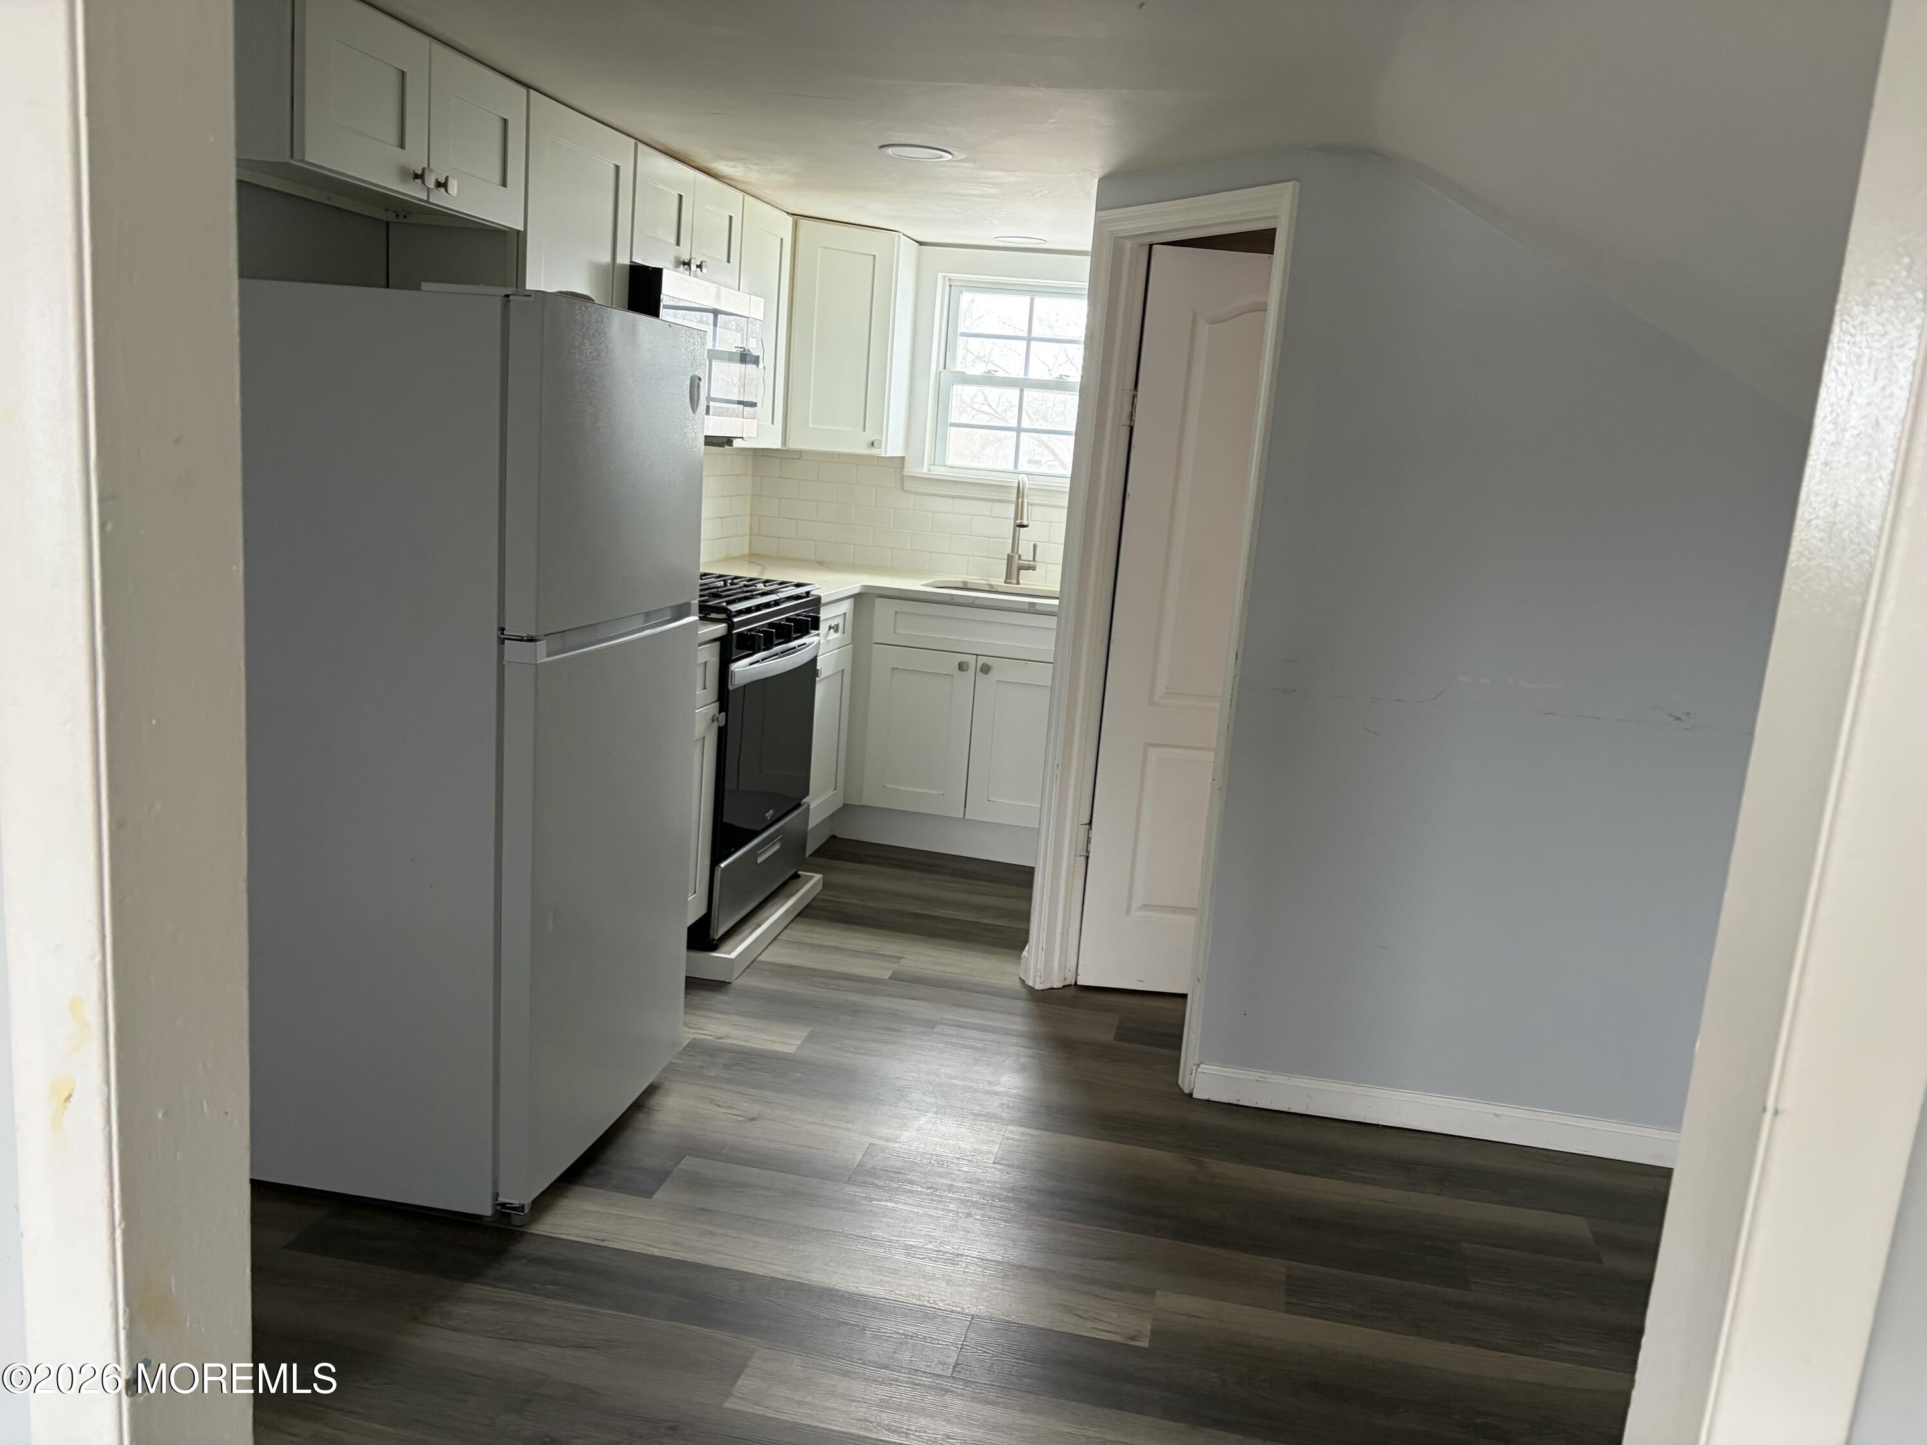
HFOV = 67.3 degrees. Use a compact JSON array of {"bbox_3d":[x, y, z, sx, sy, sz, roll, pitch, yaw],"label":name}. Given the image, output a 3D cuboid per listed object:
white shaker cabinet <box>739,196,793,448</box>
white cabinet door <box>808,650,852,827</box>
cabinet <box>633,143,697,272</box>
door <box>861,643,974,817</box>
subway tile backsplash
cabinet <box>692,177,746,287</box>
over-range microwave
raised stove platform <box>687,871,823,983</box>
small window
[{"bbox_3d":[-0.801,-1.296,4.730,0.320,0.766,0.439,7,12,11],"label":"white shaker cabinet"},{"bbox_3d":[-0.463,0.047,4.837,0.025,0.577,0.442,7,12,11],"label":"white cabinet door"},{"bbox_3d":[-0.951,-1.382,3.924,0.320,0.303,0.381,7,12,11],"label":"cabinet"},{"bbox_3d":[-0.152,0.031,5.038,0.367,0.577,0.023,7,12,11],"label":"door"},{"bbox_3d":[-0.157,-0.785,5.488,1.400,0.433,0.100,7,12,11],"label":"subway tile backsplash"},{"bbox_3d":[-0.870,-1.449,4.290,0.320,0.303,0.381,7,12,11],"label":"cabinet"},{"bbox_3d":[-0.903,-1.051,4.156,0.400,0.422,0.762,7,12,11],"label":"over-range microwave"},{"bbox_3d":[-0.598,0.578,4.216,0.150,0.063,0.795,7,12,11],"label":"raised stove platform"},{"bbox_3d":[0.219,-1.266,5.394,0.633,0.683,0.090,7,12,11],"label":"small window"}]

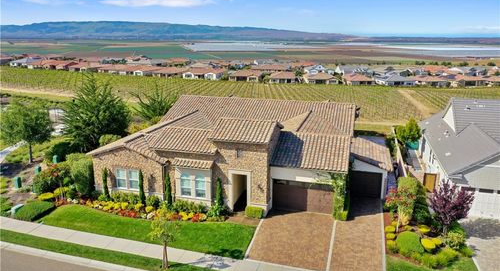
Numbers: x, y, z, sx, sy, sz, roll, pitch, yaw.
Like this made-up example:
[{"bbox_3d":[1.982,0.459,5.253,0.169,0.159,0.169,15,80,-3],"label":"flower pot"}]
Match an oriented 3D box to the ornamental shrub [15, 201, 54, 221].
[{"bbox_3d":[-17.540,5.937,31.746,1.950,0.800,2.650,4,15,16],"label":"ornamental shrub"}]

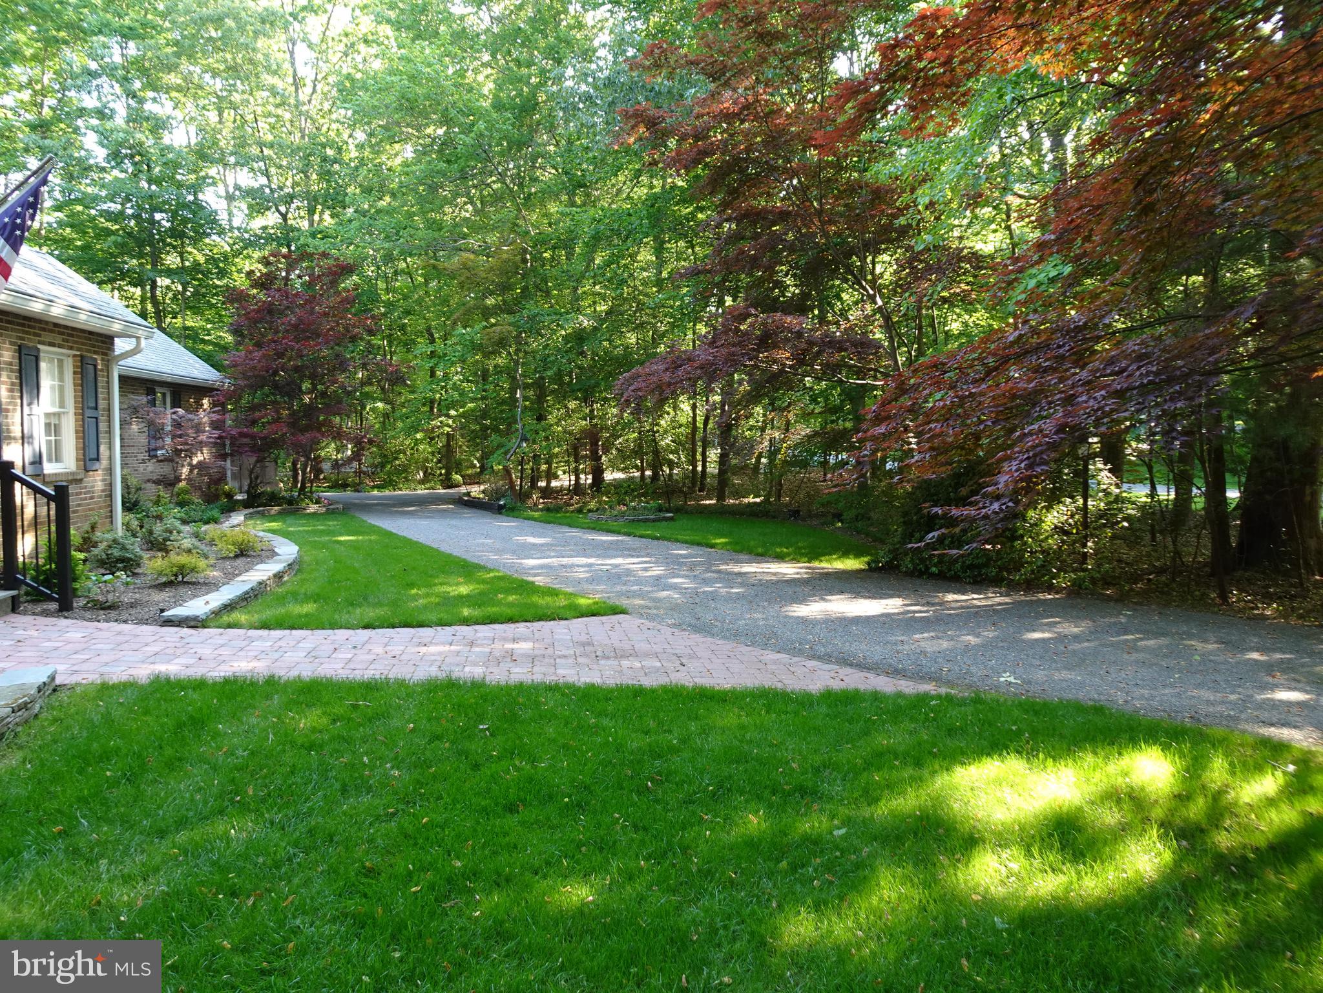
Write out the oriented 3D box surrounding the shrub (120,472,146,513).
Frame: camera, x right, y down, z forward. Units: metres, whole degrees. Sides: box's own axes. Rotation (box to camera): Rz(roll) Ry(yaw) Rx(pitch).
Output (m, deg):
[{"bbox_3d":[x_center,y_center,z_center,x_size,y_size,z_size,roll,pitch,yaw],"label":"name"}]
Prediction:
[{"bbox_3d":[-8.704,-0.061,15.020,0.570,0.690,0.570,0,3,-7],"label":"shrub"}]

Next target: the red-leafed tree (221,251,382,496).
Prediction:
[{"bbox_3d":[-7.382,-2.475,18.691,3.200,5.060,3.300,0,3,-7],"label":"red-leafed tree"}]

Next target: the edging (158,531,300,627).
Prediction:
[{"bbox_3d":[-4.020,0.713,9.134,0.800,0.200,6.500,-1,3,-20],"label":"edging"}]

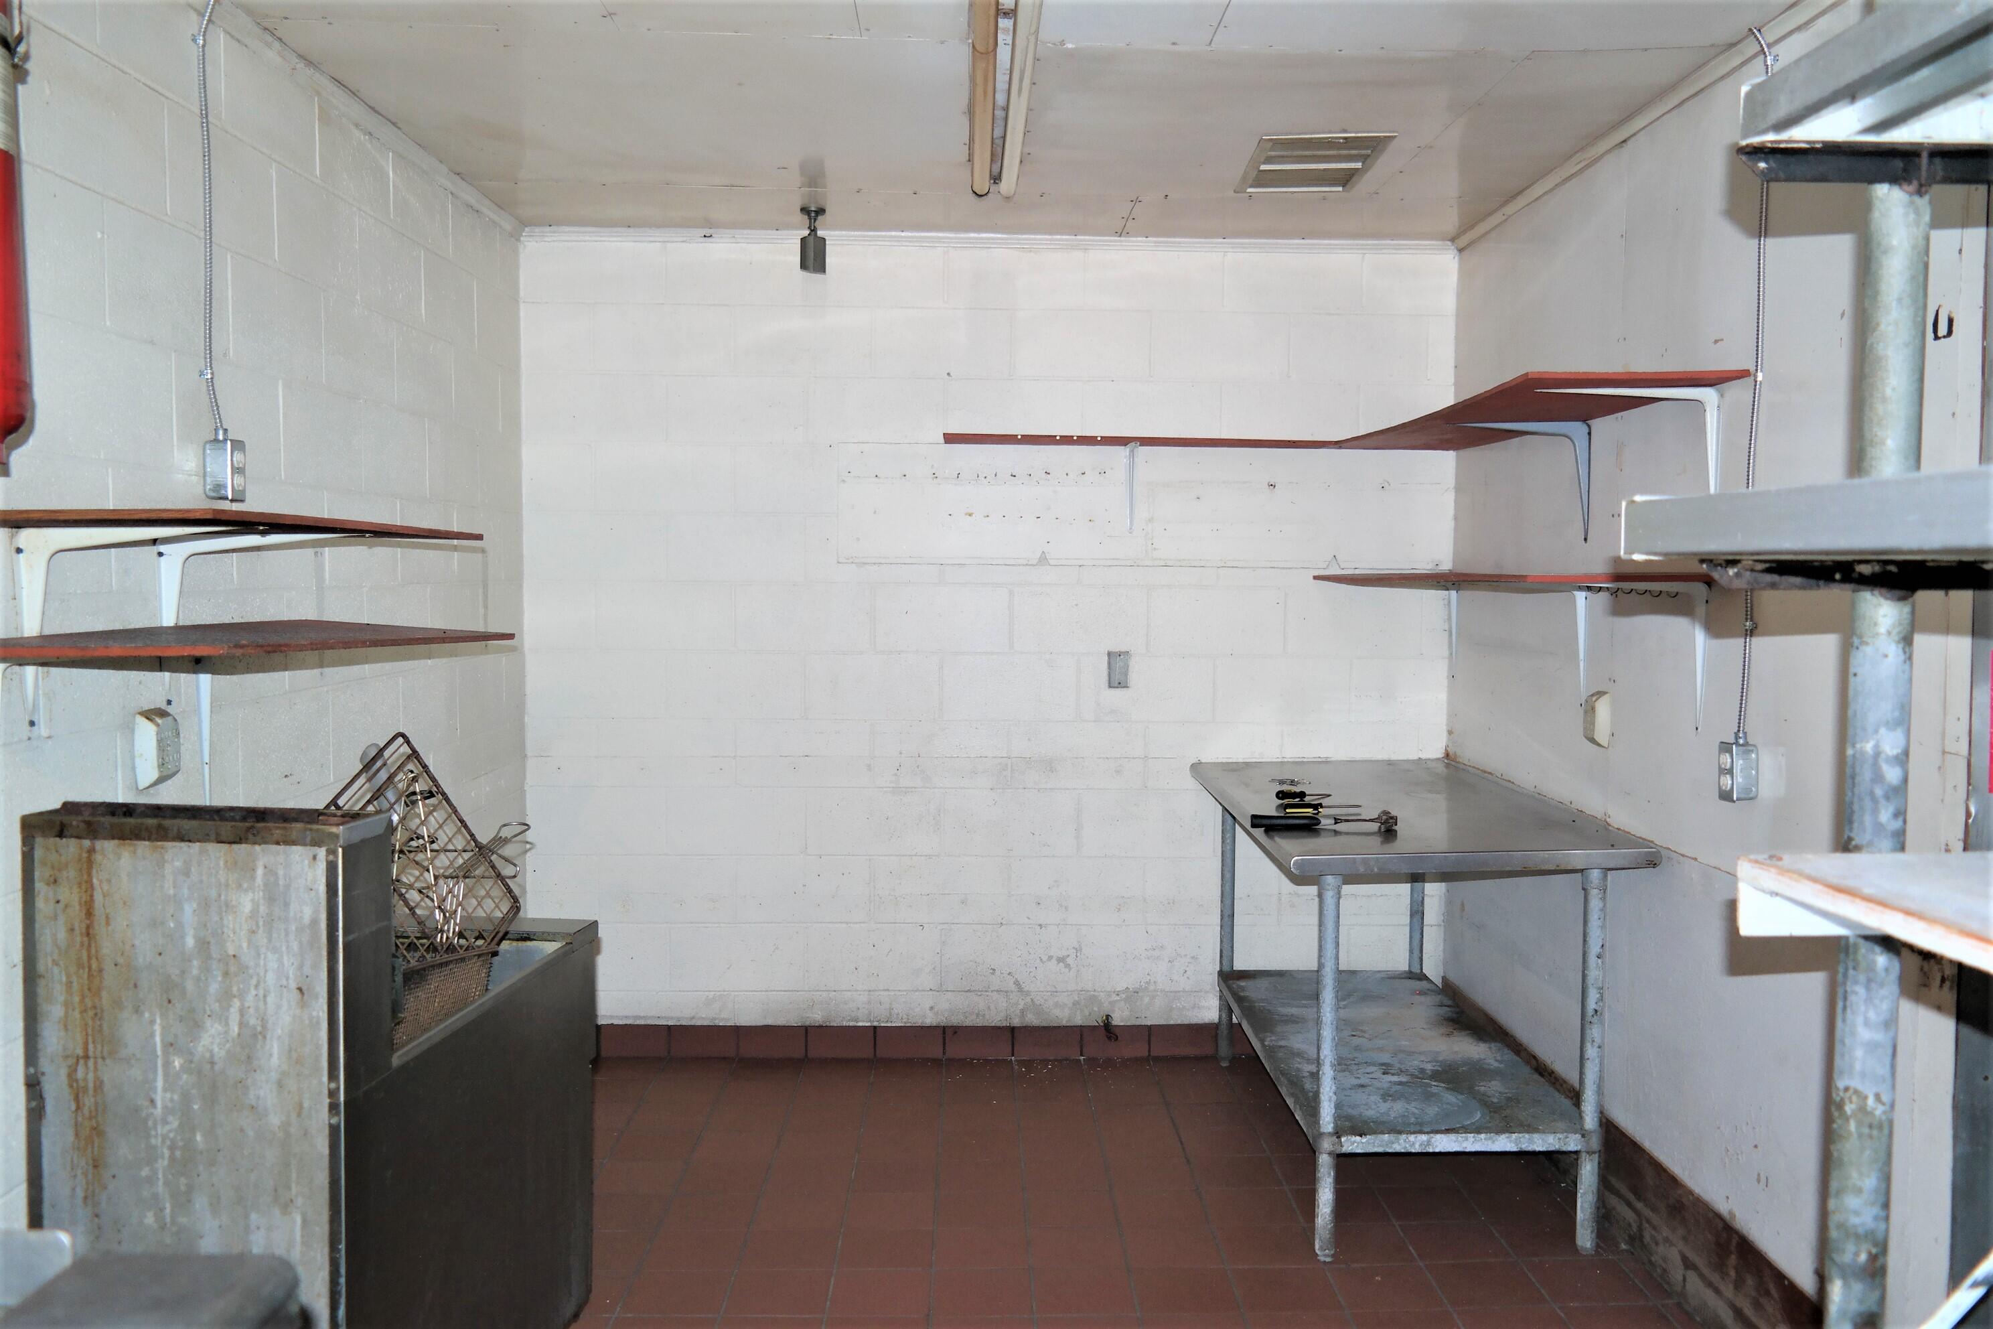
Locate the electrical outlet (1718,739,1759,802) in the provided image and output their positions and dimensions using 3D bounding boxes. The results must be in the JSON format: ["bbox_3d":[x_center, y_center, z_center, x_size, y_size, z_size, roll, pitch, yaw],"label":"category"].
[{"bbox_3d":[1.362,0.194,2.741,0.048,0.106,0.058,0,3,-1],"label":"electrical outlet"}]

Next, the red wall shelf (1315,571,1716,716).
[{"bbox_3d":[1.171,-0.072,3.646,0.390,0.300,1.590,0,3,-1],"label":"red wall shelf"}]

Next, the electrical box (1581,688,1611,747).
[{"bbox_3d":[1.355,0.122,3.379,0.036,0.128,0.088,0,3,-1],"label":"electrical box"}]

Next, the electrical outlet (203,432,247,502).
[{"bbox_3d":[-1.323,-0.334,2.565,0.051,0.106,0.056,0,3,-1],"label":"electrical outlet"}]

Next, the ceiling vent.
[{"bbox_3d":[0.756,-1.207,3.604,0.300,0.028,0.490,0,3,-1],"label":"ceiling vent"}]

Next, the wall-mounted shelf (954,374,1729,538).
[{"bbox_3d":[0.619,-0.451,3.577,1.500,0.300,1.675,0,3,-1],"label":"wall-mounted shelf"}]

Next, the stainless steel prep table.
[{"bbox_3d":[0.948,0.773,3.724,0.752,0.884,1.510,0,3,-1],"label":"stainless steel prep table"}]

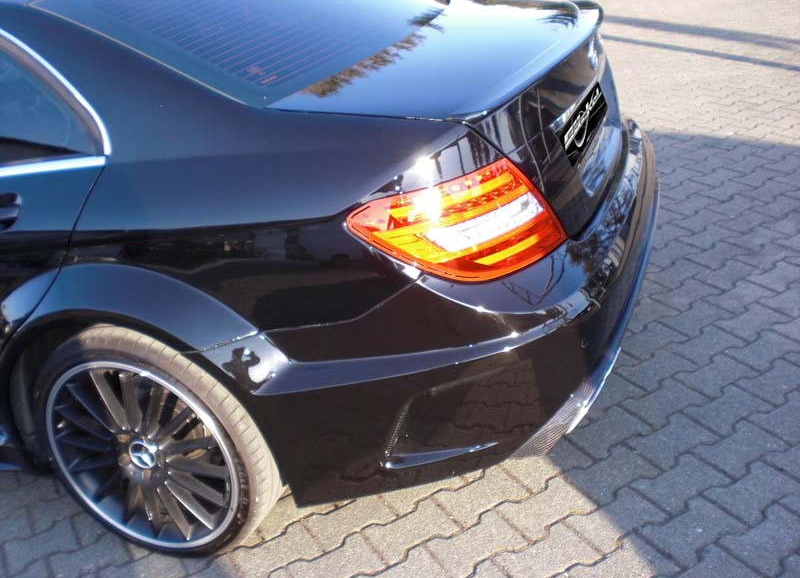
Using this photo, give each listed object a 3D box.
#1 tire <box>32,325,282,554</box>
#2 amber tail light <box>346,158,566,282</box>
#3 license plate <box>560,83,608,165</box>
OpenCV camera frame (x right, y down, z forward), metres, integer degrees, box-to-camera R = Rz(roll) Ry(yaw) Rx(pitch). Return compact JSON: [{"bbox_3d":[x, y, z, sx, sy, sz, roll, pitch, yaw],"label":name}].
[{"bbox_3d":[-0.571,0.345,2.144,0.638,0.638,0.255,4,27,20],"label":"tire"},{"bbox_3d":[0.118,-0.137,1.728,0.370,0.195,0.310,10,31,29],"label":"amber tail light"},{"bbox_3d":[0.475,-0.447,2.252,0.020,0.107,0.520,-16,20,29],"label":"license plate"}]

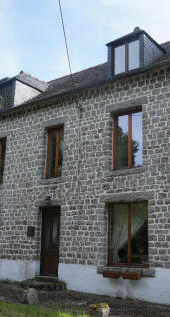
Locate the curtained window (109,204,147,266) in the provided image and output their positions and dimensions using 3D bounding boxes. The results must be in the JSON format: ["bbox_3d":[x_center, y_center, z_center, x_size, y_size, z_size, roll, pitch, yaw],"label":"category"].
[{"bbox_3d":[1.252,2.152,10.193,1.407,1.777,0.130,-8,-16,35],"label":"curtained window"}]

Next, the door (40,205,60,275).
[{"bbox_3d":[-1.092,2.741,11.805,0.922,2.222,0.120,-8,-16,35],"label":"door"}]

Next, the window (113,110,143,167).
[{"bbox_3d":[1.348,-0.556,10.808,1.052,1.800,0.130,-8,-16,35],"label":"window"}]

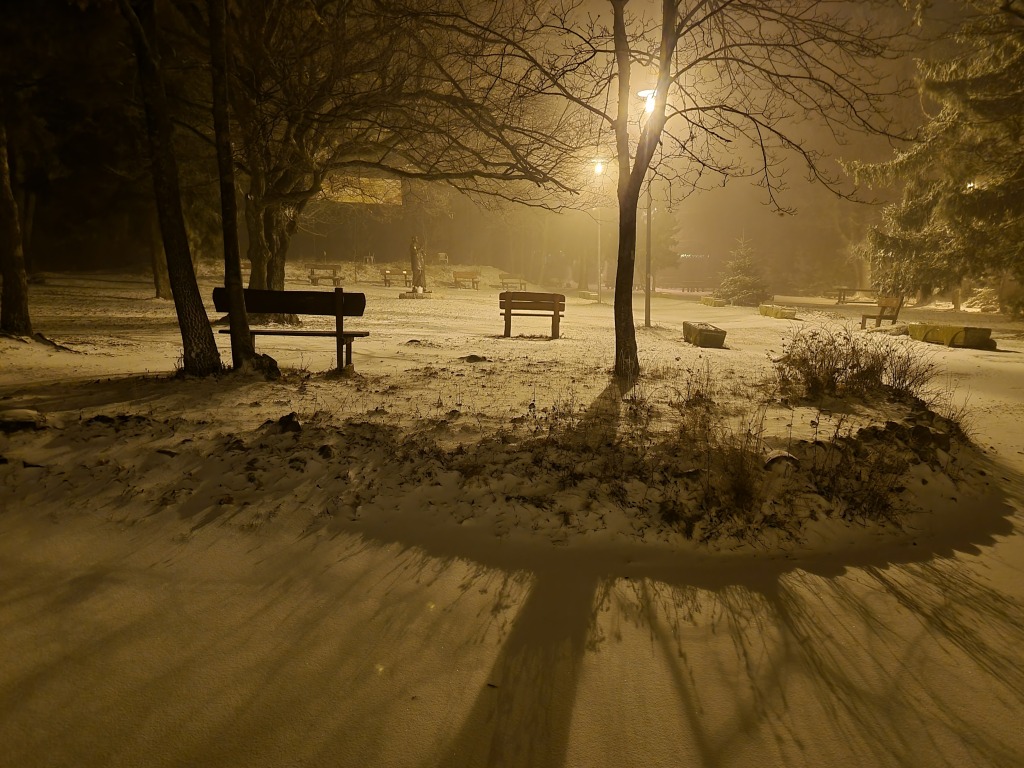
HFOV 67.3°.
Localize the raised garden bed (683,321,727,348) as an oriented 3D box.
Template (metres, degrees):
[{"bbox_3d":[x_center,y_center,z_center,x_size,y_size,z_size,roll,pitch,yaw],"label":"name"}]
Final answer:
[{"bbox_3d":[3.822,-0.971,15.204,0.500,0.340,1.700,0,8,3],"label":"raised garden bed"}]

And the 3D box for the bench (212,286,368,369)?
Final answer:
[{"bbox_3d":[-2.485,-0.630,8.782,1.690,0.920,0.580,0,8,2],"label":"bench"}]

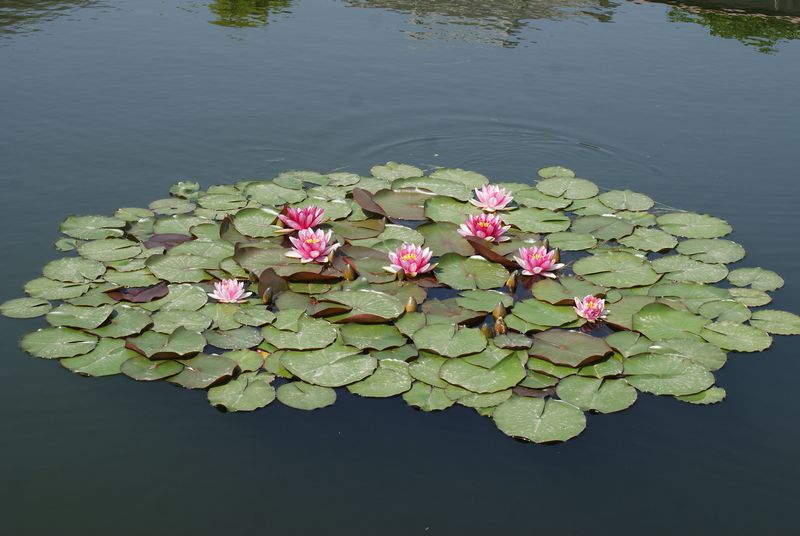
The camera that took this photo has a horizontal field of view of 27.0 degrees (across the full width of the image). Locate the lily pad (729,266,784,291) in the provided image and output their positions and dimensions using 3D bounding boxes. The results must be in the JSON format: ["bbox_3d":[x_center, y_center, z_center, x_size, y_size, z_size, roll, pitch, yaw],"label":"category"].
[{"bbox_3d":[0.894,0.028,4.186,0.140,0.020,0.149,0,23,0],"label":"lily pad"}]

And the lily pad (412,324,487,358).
[{"bbox_3d":[0.114,0.166,3.818,0.172,0.028,0.177,0,23,0],"label":"lily pad"}]

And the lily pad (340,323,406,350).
[{"bbox_3d":[-0.064,0.164,4.046,0.160,0.035,0.155,0,23,0],"label":"lily pad"}]

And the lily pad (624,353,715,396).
[{"bbox_3d":[0.625,0.246,3.867,0.210,0.025,0.219,-1,23,-2],"label":"lily pad"}]

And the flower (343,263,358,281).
[{"bbox_3d":[-0.129,0.009,4.355,0.034,0.047,0.034,0,23,0],"label":"flower"}]

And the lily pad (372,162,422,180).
[{"bbox_3d":[-0.009,-0.298,5.154,0.162,0.020,0.151,0,23,0],"label":"lily pad"}]

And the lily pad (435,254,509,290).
[{"bbox_3d":[0.196,0.010,4.490,0.203,0.030,0.208,0,24,0],"label":"lily pad"}]

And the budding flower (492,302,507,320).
[{"bbox_3d":[0.244,0.106,4.088,0.036,0.055,0.036,0,24,0],"label":"budding flower"}]

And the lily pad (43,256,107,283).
[{"bbox_3d":[-0.867,0.004,4.444,0.170,0.020,0.170,0,23,0],"label":"lily pad"}]

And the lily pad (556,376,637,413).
[{"bbox_3d":[0.456,0.293,3.866,0.181,0.020,0.169,0,24,0],"label":"lily pad"}]

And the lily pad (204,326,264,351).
[{"bbox_3d":[-0.404,0.169,4.055,0.141,0.020,0.141,0,23,0],"label":"lily pad"}]

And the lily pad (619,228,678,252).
[{"bbox_3d":[0.680,-0.074,4.569,0.164,0.018,0.155,0,24,0],"label":"lily pad"}]

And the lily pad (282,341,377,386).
[{"bbox_3d":[-0.169,0.232,3.996,0.227,0.025,0.212,0,24,0],"label":"lily pad"}]

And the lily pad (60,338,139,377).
[{"bbox_3d":[-0.718,0.216,4.040,0.200,0.020,0.195,0,24,0],"label":"lily pad"}]

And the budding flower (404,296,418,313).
[{"bbox_3d":[0.027,0.087,3.961,0.027,0.042,0.027,0,23,0],"label":"budding flower"}]

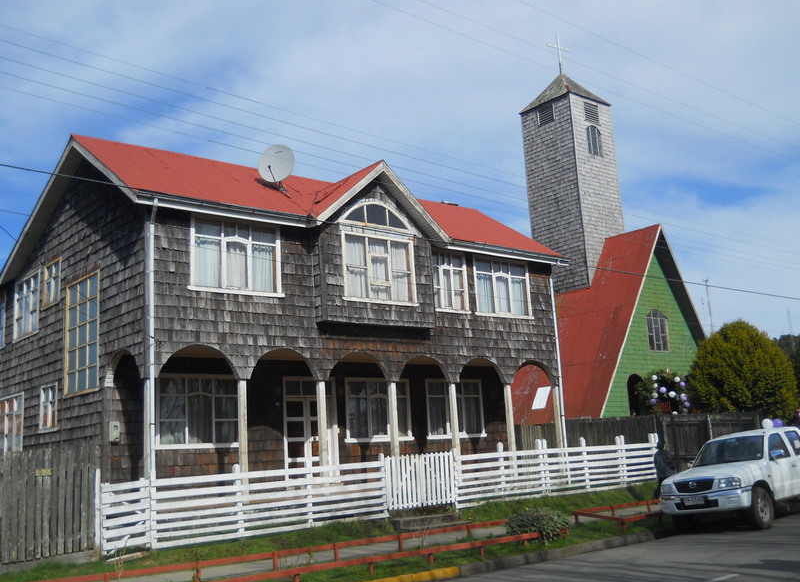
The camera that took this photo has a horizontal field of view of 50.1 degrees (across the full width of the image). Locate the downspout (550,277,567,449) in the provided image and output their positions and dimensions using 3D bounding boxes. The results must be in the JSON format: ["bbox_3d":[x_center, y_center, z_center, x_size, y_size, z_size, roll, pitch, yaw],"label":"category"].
[{"bbox_3d":[4.324,2.268,23.121,0.085,5.350,0.085,6,-14,-41],"label":"downspout"}]

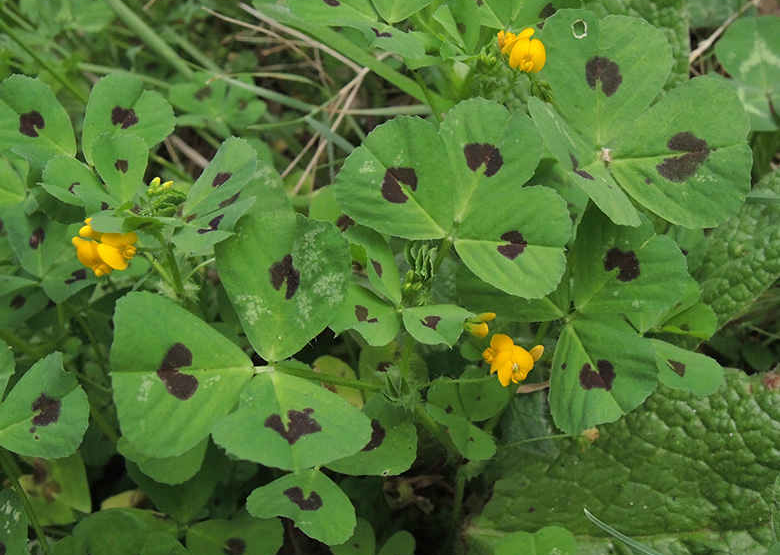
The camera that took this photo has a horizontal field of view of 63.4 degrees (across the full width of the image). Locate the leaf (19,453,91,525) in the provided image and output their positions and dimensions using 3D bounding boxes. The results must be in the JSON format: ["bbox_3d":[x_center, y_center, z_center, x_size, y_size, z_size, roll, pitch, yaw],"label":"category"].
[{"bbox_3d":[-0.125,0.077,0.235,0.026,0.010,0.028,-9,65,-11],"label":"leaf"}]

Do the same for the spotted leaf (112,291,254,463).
[{"bbox_3d":[-0.043,0.020,0.132,0.031,0.006,0.035,1,69,-9],"label":"spotted leaf"}]

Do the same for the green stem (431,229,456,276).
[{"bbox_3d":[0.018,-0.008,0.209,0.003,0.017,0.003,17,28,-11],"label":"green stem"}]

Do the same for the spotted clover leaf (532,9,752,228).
[{"bbox_3d":[0.059,-0.037,0.147,0.051,0.014,0.053,0,67,0],"label":"spotted clover leaf"}]

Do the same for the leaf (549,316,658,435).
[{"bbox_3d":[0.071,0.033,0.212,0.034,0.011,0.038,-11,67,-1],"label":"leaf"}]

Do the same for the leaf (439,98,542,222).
[{"bbox_3d":[0.022,-0.026,0.141,0.023,0.006,0.029,16,66,7],"label":"leaf"}]

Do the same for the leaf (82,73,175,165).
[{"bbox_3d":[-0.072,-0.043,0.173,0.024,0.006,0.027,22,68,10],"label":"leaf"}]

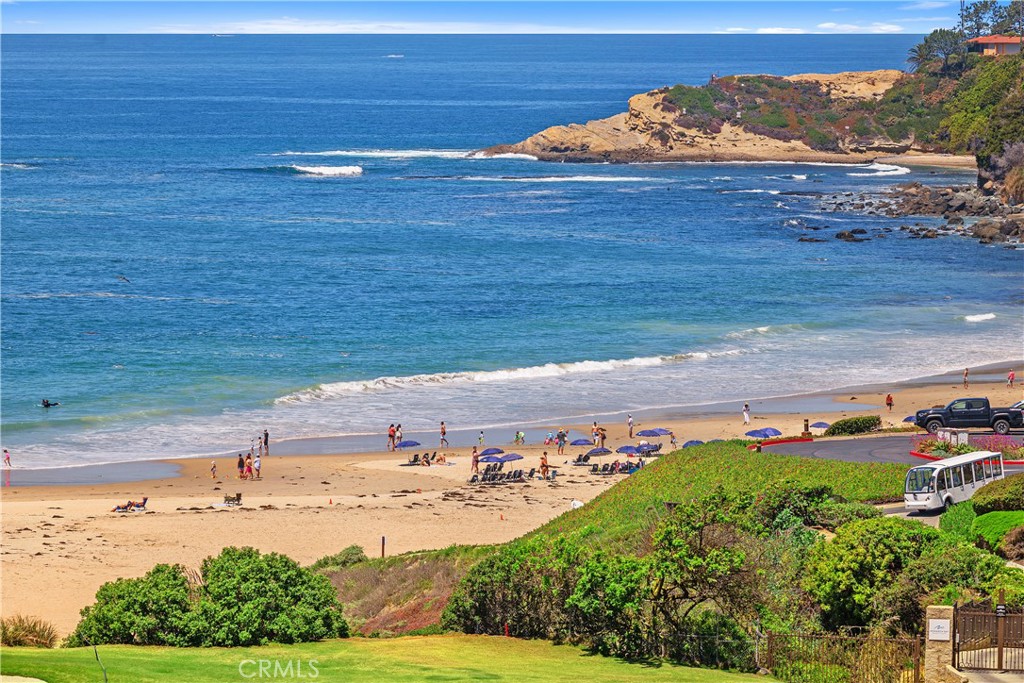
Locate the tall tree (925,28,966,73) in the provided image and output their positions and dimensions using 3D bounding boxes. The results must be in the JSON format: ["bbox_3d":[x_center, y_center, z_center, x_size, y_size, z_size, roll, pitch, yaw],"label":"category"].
[{"bbox_3d":[90.668,-60.967,995.000,8.800,8.900,8.600,0,4,0],"label":"tall tree"}]

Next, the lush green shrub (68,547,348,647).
[{"bbox_3d":[-9.019,7.613,142.300,8.300,2.700,4.600,0,4,0],"label":"lush green shrub"}]

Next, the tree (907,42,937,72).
[{"bbox_3d":[86.188,-59.791,1000.000,6.200,6.100,6.200,0,4,0],"label":"tree"}]

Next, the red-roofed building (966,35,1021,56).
[{"bbox_3d":[101.695,-62.217,1000.000,12.500,4.400,10.500,1,4,15],"label":"red-roofed building"}]

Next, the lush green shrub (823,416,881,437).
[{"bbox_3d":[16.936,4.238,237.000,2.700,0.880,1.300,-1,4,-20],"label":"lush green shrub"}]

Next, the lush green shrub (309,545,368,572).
[{"bbox_3d":[-6.496,8.129,178.000,2.200,0.950,1.500,0,4,0],"label":"lush green shrub"}]

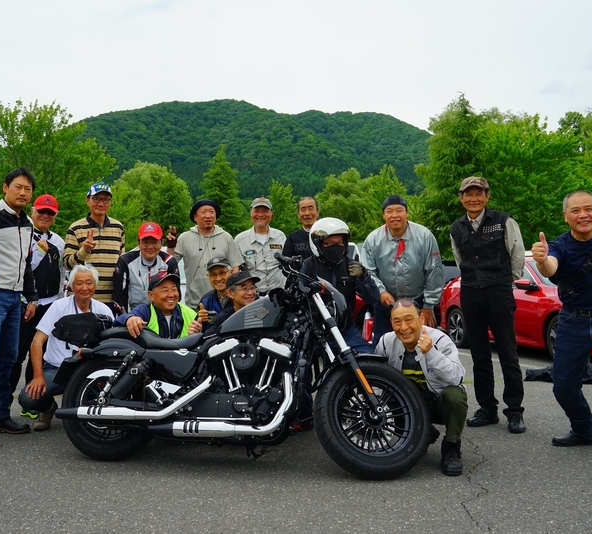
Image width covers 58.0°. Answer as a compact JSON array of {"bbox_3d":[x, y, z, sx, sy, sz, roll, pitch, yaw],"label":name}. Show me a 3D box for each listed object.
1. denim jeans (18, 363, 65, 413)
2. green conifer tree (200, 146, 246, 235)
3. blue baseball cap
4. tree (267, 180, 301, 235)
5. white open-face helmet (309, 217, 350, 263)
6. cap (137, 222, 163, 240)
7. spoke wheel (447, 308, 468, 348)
[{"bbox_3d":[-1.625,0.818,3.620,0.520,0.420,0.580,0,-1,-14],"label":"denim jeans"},{"bbox_3d":[-3.675,-2.296,27.046,2.800,7.600,2.800,0,-1,0],"label":"green conifer tree"},{"bbox_3d":[-1.440,-0.566,3.920,0.175,0.120,0.250,2,3,-30],"label":"blue baseball cap"},{"bbox_3d":[-0.539,-1.145,23.026,1.900,5.170,1.900,0,-1,0],"label":"tree"},{"bbox_3d":[0.204,-0.173,3.300,0.255,0.265,0.310,0,9,-18],"label":"white open-face helmet"},{"bbox_3d":[-1.028,-0.252,3.780,0.178,0.140,0.260,0,9,-12],"label":"cap"},{"bbox_3d":[2.699,1.003,8.700,0.230,0.640,0.640,1,-1,-9],"label":"spoke wheel"}]

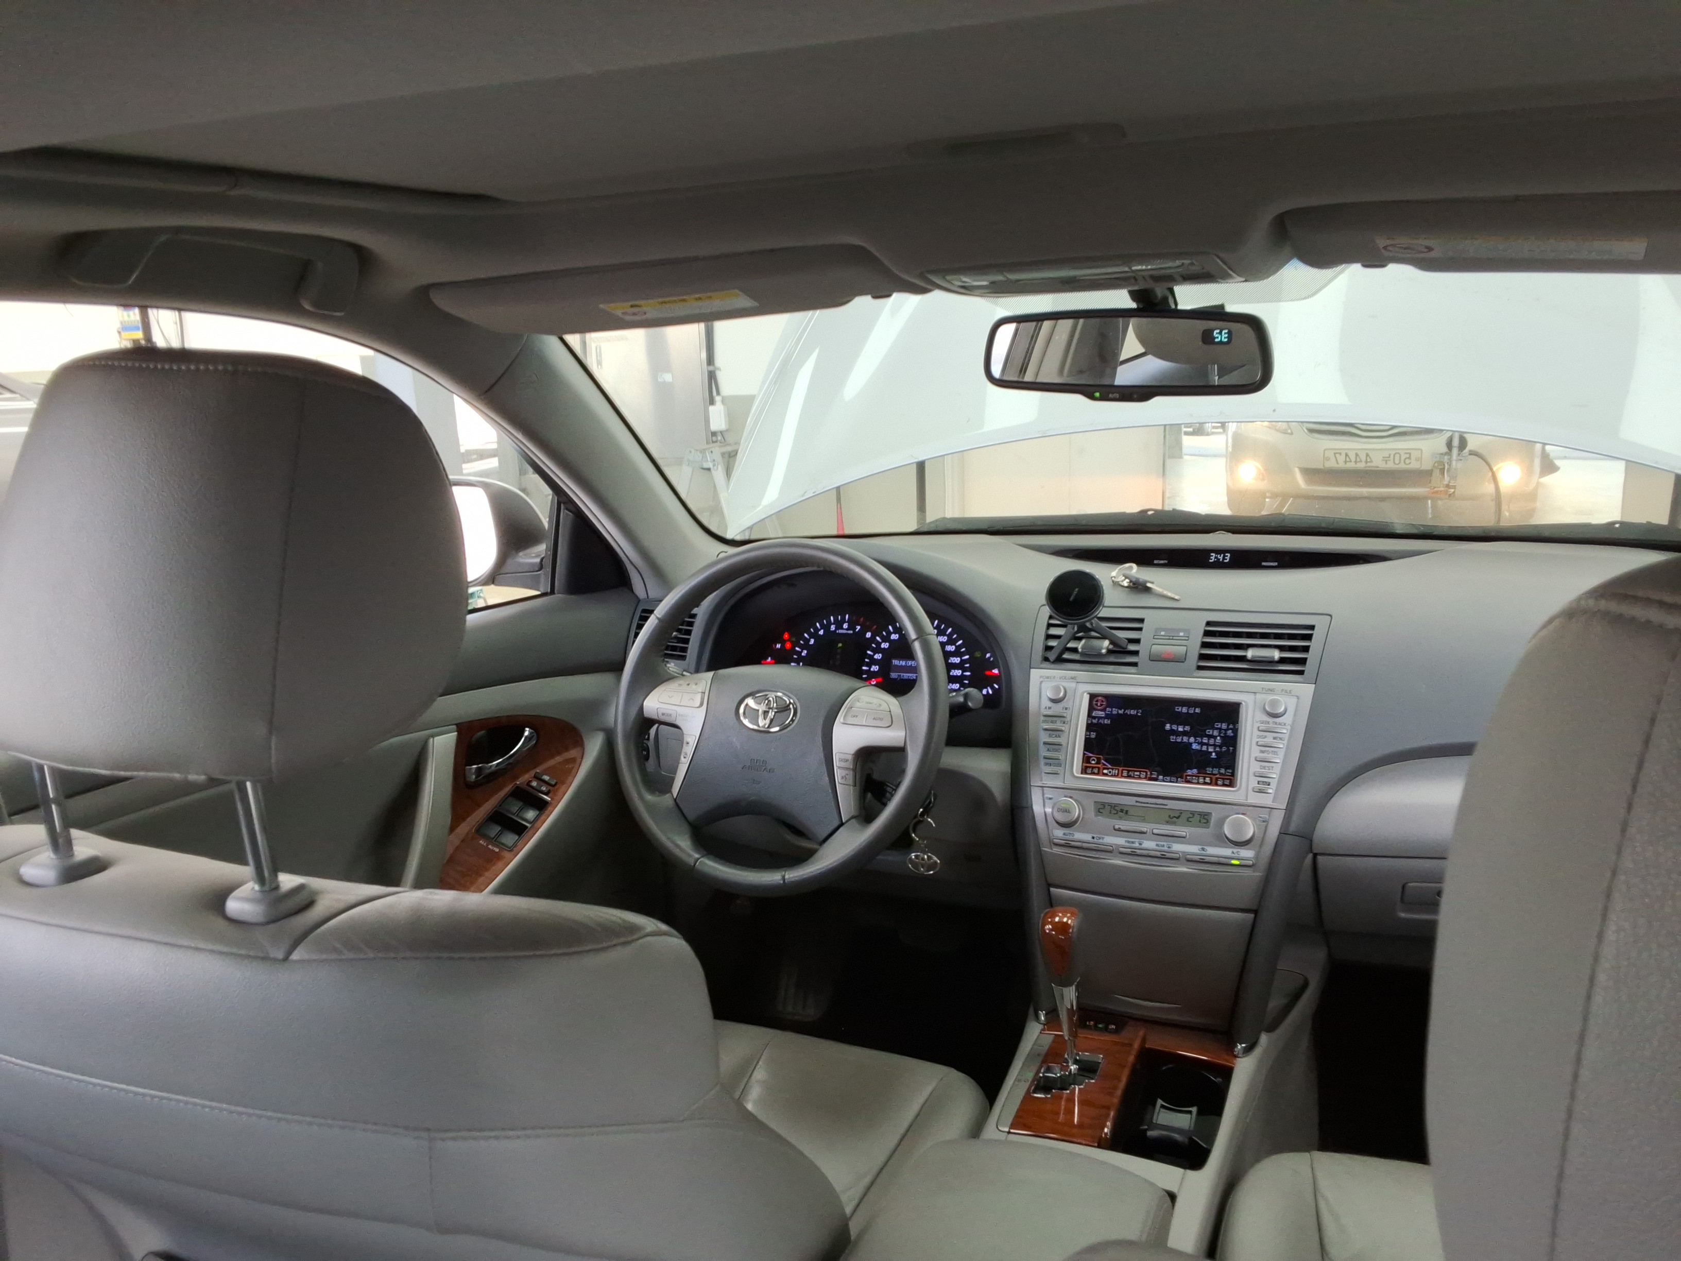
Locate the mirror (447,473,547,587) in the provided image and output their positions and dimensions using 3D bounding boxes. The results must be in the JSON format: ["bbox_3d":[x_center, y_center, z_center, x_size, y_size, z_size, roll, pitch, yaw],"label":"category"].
[{"bbox_3d":[-0.500,-0.127,1.782,0.230,0.152,0.130,1,13,14],"label":"mirror"}]

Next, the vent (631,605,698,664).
[{"bbox_3d":[-0.217,0.006,1.699,0.092,0.080,0.040,3,-7,21],"label":"vent"}]

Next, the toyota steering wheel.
[{"bbox_3d":[-0.057,0.092,1.456,0.380,0.380,0.105,3,-10,21],"label":"toyota steering wheel"}]

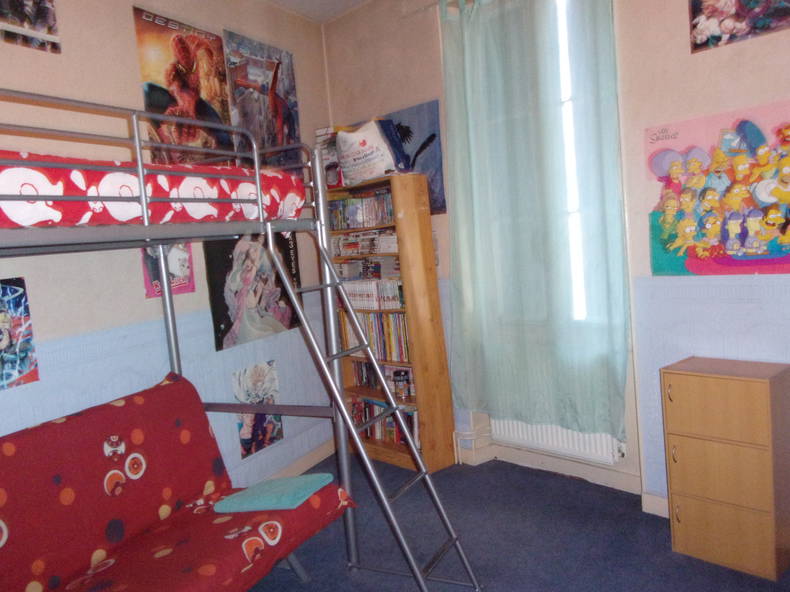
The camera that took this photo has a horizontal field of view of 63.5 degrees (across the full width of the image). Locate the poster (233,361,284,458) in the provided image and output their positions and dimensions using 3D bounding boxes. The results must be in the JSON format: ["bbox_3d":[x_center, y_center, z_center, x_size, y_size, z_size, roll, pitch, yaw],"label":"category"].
[{"bbox_3d":[-0.776,0.642,3.688,0.015,0.498,0.386,-3,5,27],"label":"poster"}]

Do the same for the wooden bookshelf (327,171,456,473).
[{"bbox_3d":[-0.065,0.175,4.152,0.280,1.800,0.750,-9,6,-42],"label":"wooden bookshelf"}]

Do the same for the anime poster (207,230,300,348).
[{"bbox_3d":[-0.788,-0.080,3.733,0.015,0.660,0.823,-3,5,27],"label":"anime poster"}]

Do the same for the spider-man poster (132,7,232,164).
[{"bbox_3d":[-1.047,-0.949,3.309,0.015,0.900,0.611,-3,5,27],"label":"spider-man poster"}]

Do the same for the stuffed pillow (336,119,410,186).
[{"bbox_3d":[-0.121,-0.889,3.991,0.200,0.360,0.500,-9,6,-42],"label":"stuffed pillow"}]

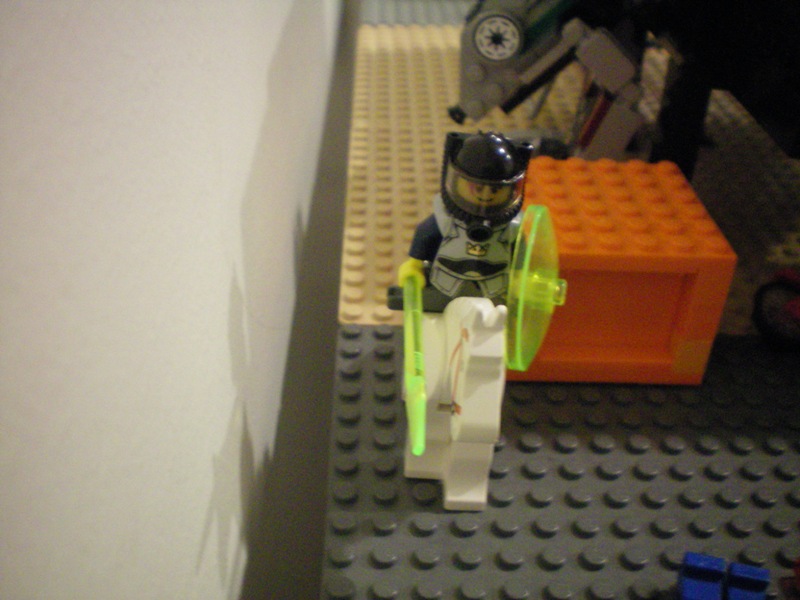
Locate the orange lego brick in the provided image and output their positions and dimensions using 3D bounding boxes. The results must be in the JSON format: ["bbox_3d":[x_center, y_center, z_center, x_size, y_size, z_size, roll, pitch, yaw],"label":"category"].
[{"bbox_3d":[0.049,-0.008,0.221,0.048,0.038,0.048,1,34,-1],"label":"orange lego brick"}]

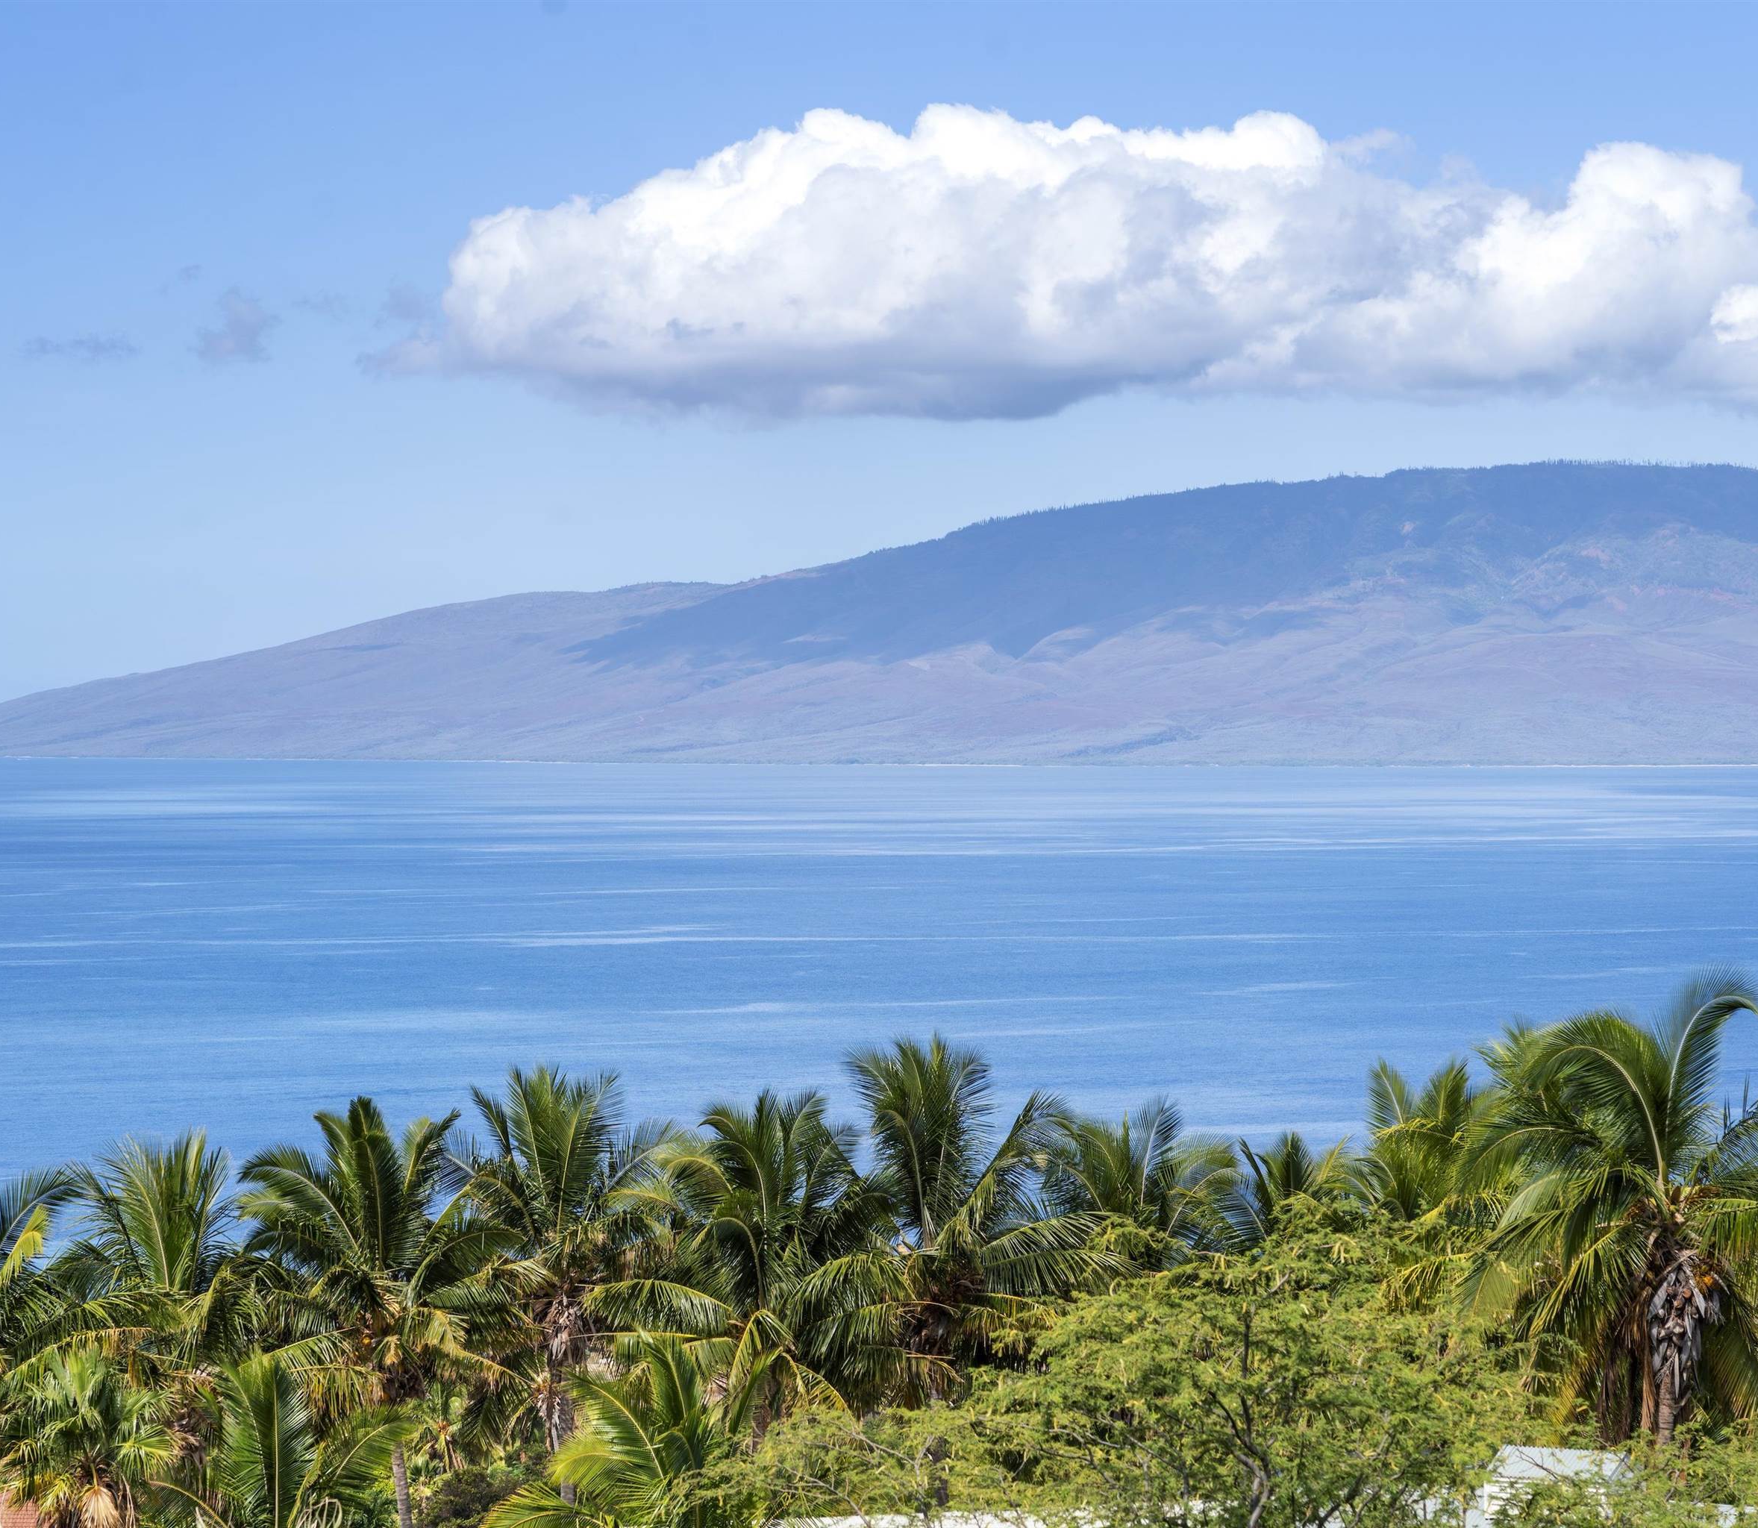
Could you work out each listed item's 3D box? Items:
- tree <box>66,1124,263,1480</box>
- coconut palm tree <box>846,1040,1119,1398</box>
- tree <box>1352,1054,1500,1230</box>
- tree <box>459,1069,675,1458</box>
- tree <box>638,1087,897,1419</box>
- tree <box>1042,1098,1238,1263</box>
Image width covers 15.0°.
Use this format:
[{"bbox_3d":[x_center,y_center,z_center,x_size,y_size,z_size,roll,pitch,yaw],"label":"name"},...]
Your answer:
[{"bbox_3d":[-15.720,12.820,148.051,5.600,9.300,5.600,0,1,0],"label":"tree"},{"bbox_3d":[1.858,11.075,143.058,6.300,10.500,6.300,0,1,0],"label":"coconut palm tree"},{"bbox_3d":[13.223,11.574,160.049,5.600,9.000,5.600,0,1,0],"label":"tree"},{"bbox_3d":[-6.761,11.664,143.057,6.000,10.300,6.000,0,1,0],"label":"tree"},{"bbox_3d":[-2.456,11.628,140.053,6.200,9.600,6.200,0,1,0],"label":"tree"},{"bbox_3d":[6.431,12.724,165.049,5.700,9.000,5.700,0,1,0],"label":"tree"}]

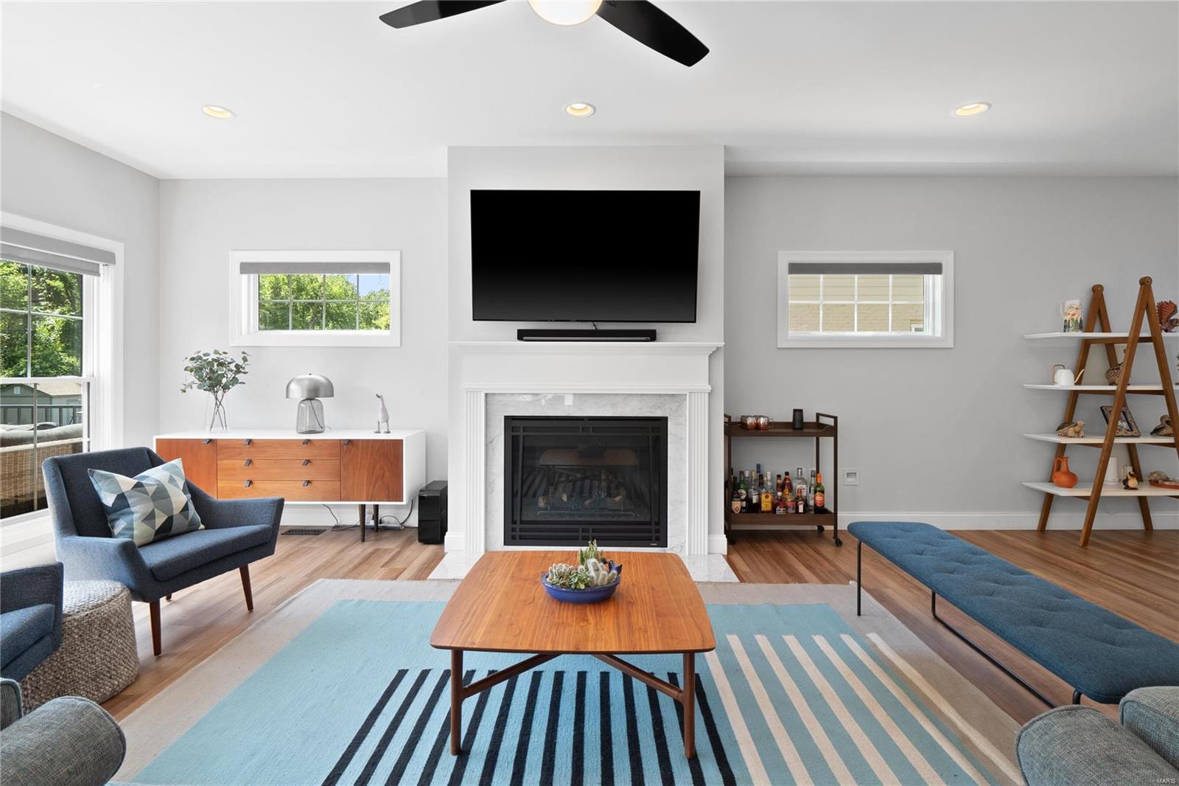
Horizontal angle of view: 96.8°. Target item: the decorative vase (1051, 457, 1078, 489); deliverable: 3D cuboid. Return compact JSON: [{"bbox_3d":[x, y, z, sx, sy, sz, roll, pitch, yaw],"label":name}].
[{"bbox_3d":[3.509,0.587,3.860,0.155,0.225,0.145,1,2,26],"label":"decorative vase"}]

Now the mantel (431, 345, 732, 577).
[{"bbox_3d":[-0.027,0.380,3.310,1.830,1.420,0.450,0,1,1],"label":"mantel"}]

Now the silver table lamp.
[{"bbox_3d":[-2.096,0.078,3.930,0.320,0.440,0.320,0,2,1],"label":"silver table lamp"}]

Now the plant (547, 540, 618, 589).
[{"bbox_3d":[-0.025,0.652,2.040,0.275,0.145,0.190,0,1,1],"label":"plant"}]

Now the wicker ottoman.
[{"bbox_3d":[-2.040,0.973,1.985,0.510,0.360,0.510,0,2,1],"label":"wicker ottoman"}]

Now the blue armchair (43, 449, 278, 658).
[{"bbox_3d":[-2.132,0.717,2.577,0.800,0.820,0.740,1,2,16],"label":"blue armchair"}]

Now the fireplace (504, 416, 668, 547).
[{"bbox_3d":[-0.022,0.606,3.600,1.100,0.870,0.240,0,2,1],"label":"fireplace"}]

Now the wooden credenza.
[{"bbox_3d":[-2.162,0.684,3.880,1.745,0.770,0.450,0,2,1],"label":"wooden credenza"}]

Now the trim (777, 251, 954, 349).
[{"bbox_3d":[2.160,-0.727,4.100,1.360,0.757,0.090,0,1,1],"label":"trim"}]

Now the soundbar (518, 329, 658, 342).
[{"bbox_3d":[-0.014,-0.377,3.470,0.900,0.085,0.130,0,1,1],"label":"soundbar"}]

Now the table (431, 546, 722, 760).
[{"bbox_3d":[-0.037,0.956,2.035,0.930,0.390,0.890,0,2,1],"label":"table"}]

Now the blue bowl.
[{"bbox_3d":[-0.029,0.728,2.030,0.310,0.110,0.230,0,1,1],"label":"blue bowl"}]

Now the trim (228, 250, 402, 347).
[{"bbox_3d":[-2.149,-0.740,4.115,1.340,0.750,0.090,0,2,1],"label":"trim"}]

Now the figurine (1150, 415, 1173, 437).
[{"bbox_3d":[4.250,0.237,3.870,0.100,0.157,0.165,0,2,-18],"label":"figurine"}]

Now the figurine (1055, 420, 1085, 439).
[{"bbox_3d":[3.490,0.257,3.810,0.125,0.120,0.165,0,1,-7],"label":"figurine"}]

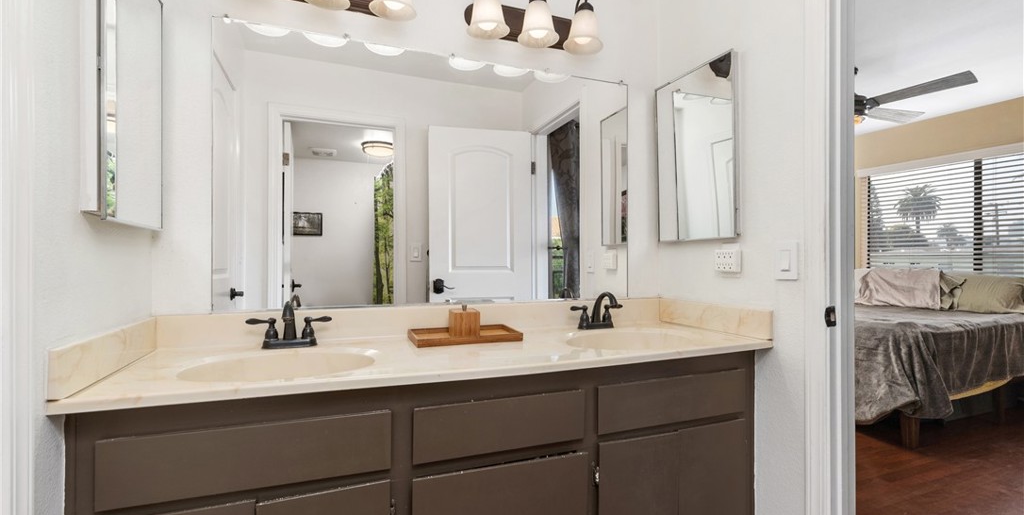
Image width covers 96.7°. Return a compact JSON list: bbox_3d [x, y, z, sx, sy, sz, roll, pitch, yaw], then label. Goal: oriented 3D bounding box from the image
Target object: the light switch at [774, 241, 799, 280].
[{"bbox_3d":[0.866,0.011,1.443,0.011,0.119,0.073,0,-1,-21],"label":"light switch"}]

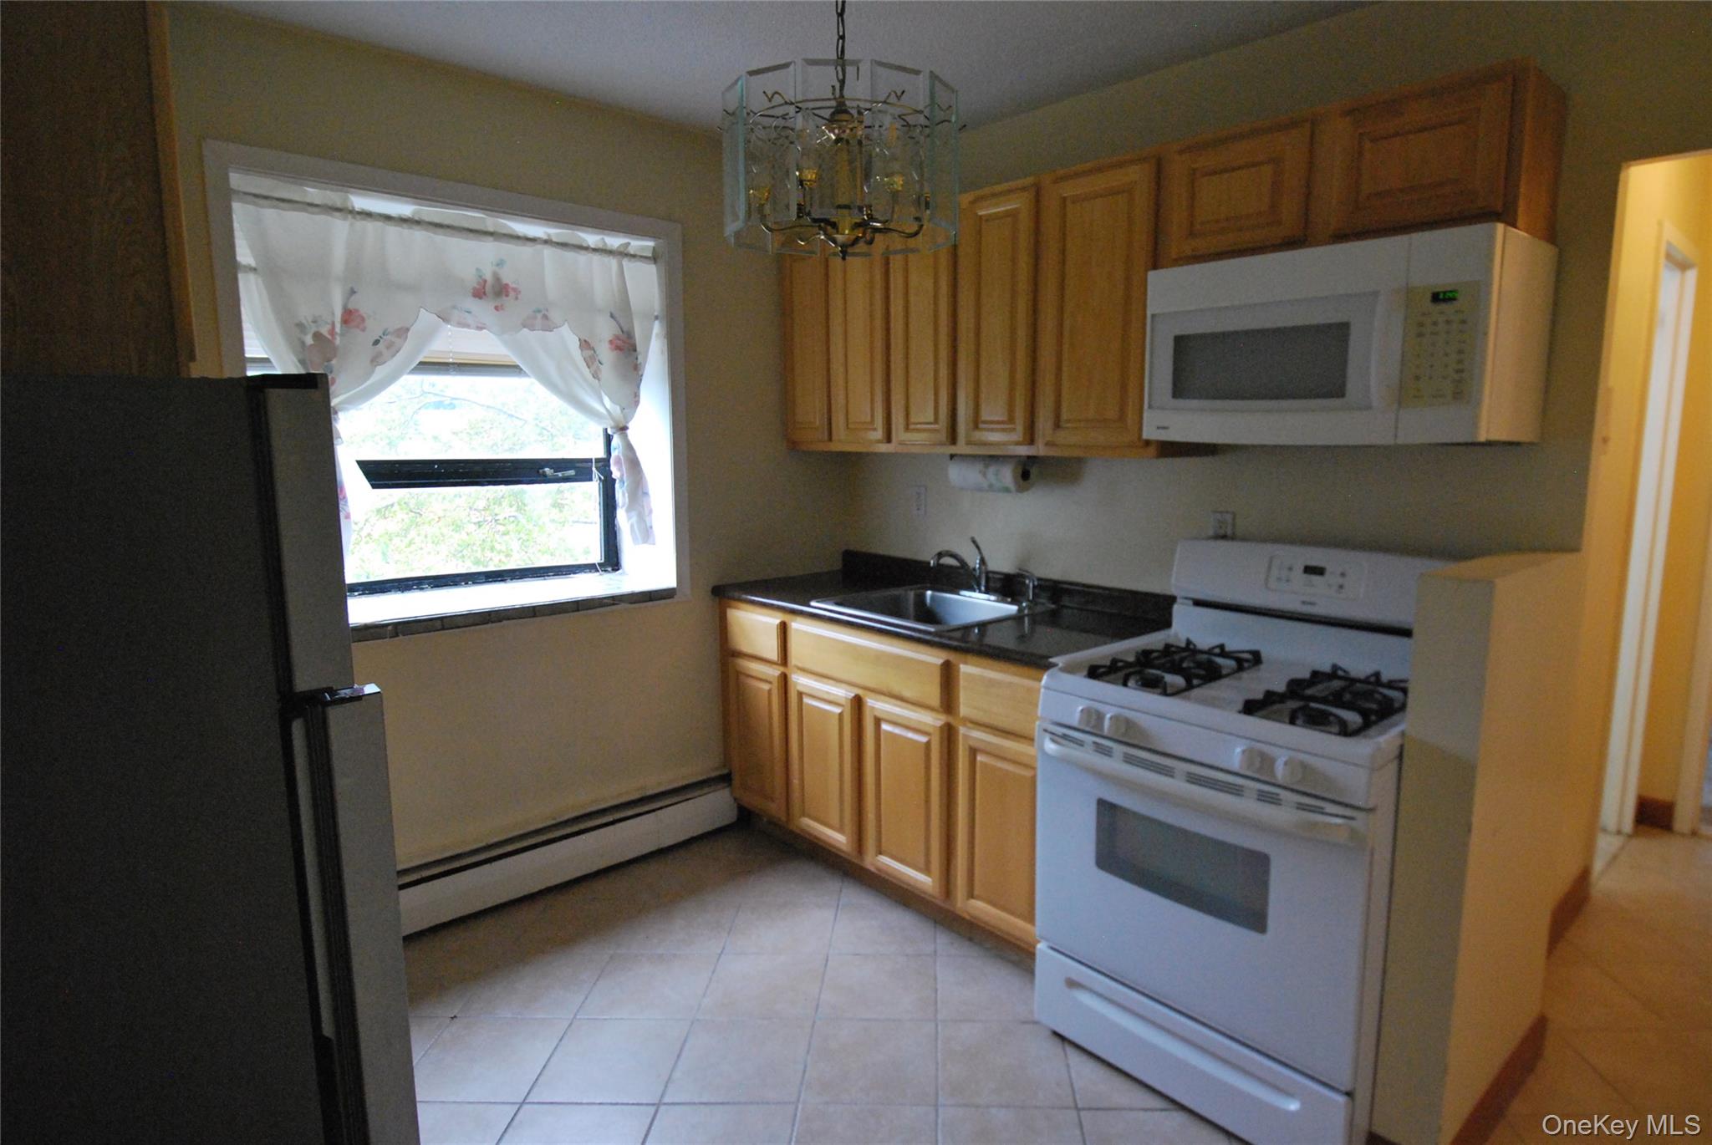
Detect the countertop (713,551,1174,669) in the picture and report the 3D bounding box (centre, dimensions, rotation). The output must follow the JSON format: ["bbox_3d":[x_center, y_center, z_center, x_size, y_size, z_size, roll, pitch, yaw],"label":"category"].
[{"bbox_3d":[0.233,0.083,3.064,0.649,0.120,1.540,-8,12,-42],"label":"countertop"}]

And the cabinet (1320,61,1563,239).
[{"bbox_3d":[1.282,-0.867,1.986,0.325,0.310,0.380,-8,12,-42],"label":"cabinet"}]

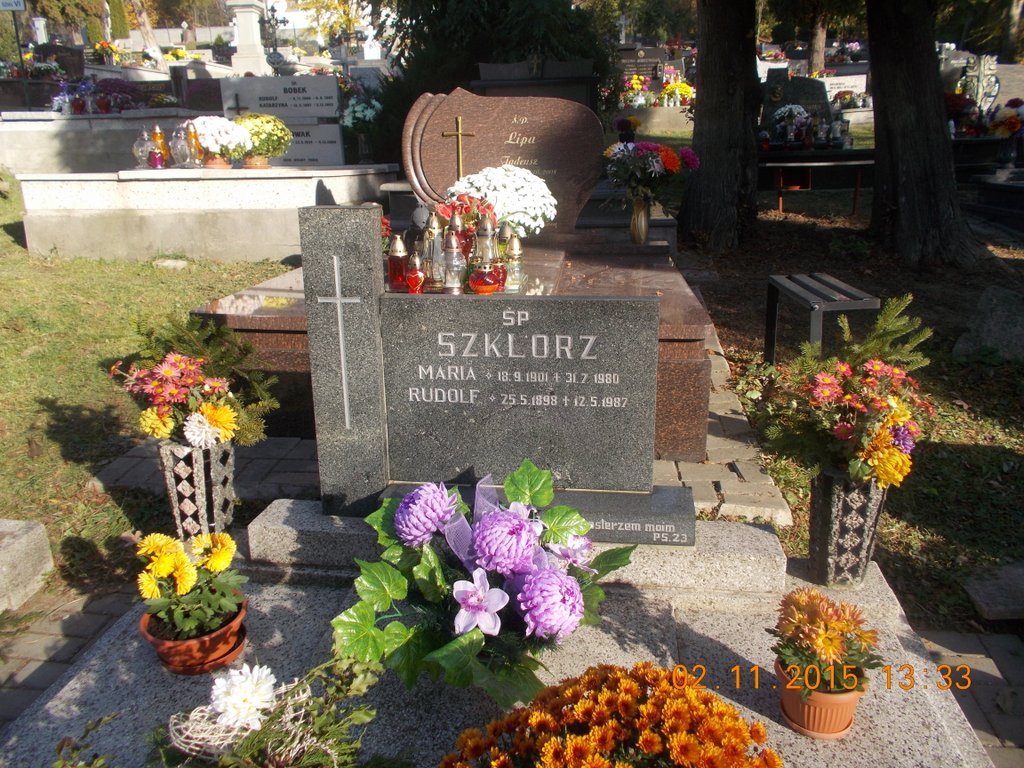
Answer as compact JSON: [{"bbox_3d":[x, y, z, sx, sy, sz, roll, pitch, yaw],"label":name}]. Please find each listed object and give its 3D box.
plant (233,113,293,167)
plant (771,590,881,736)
[{"bbox_3d":[-1.874,-1.833,5.800,0.460,0.410,0.450,1,15,7],"label":"plant"},{"bbox_3d":[0.556,0.490,1.378,0.190,0.243,0.185,1,15,9],"label":"plant"}]

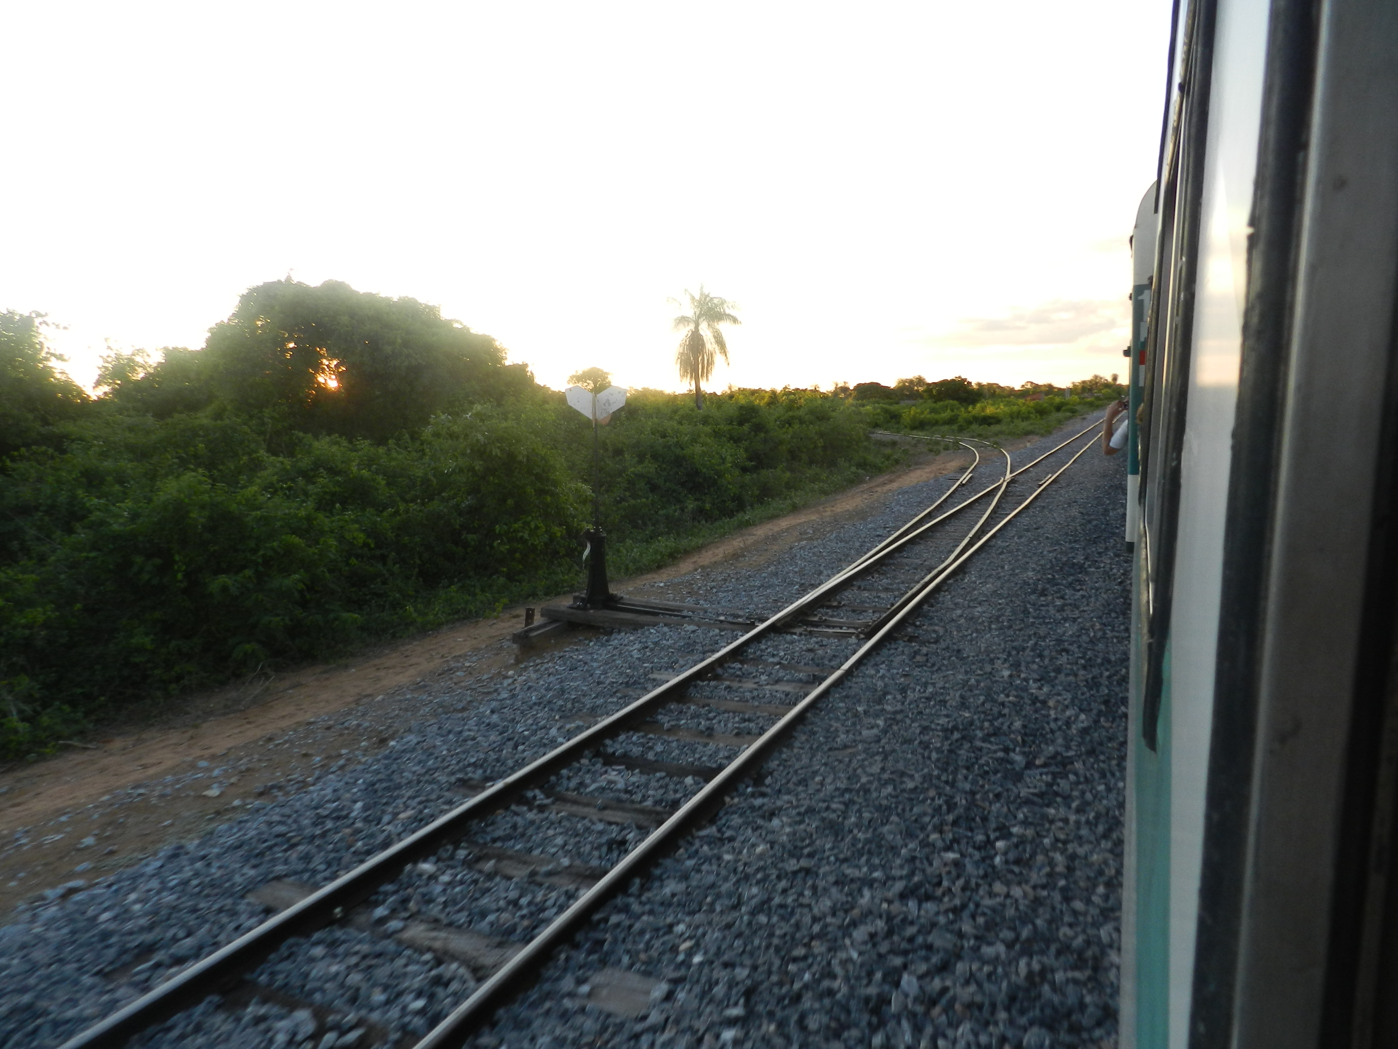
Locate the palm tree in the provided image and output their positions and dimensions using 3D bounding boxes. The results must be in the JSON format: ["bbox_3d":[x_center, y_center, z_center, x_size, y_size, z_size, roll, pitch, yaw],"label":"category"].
[{"bbox_3d":[0.349,-9.379,55.242,4.200,9.262,4.100,0,8,0],"label":"palm tree"}]

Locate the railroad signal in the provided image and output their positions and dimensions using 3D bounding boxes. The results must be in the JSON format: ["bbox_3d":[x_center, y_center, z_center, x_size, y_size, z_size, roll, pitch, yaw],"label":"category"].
[{"bbox_3d":[-1.128,-0.311,10.098,0.660,2.380,0.400,2,8,19],"label":"railroad signal"}]

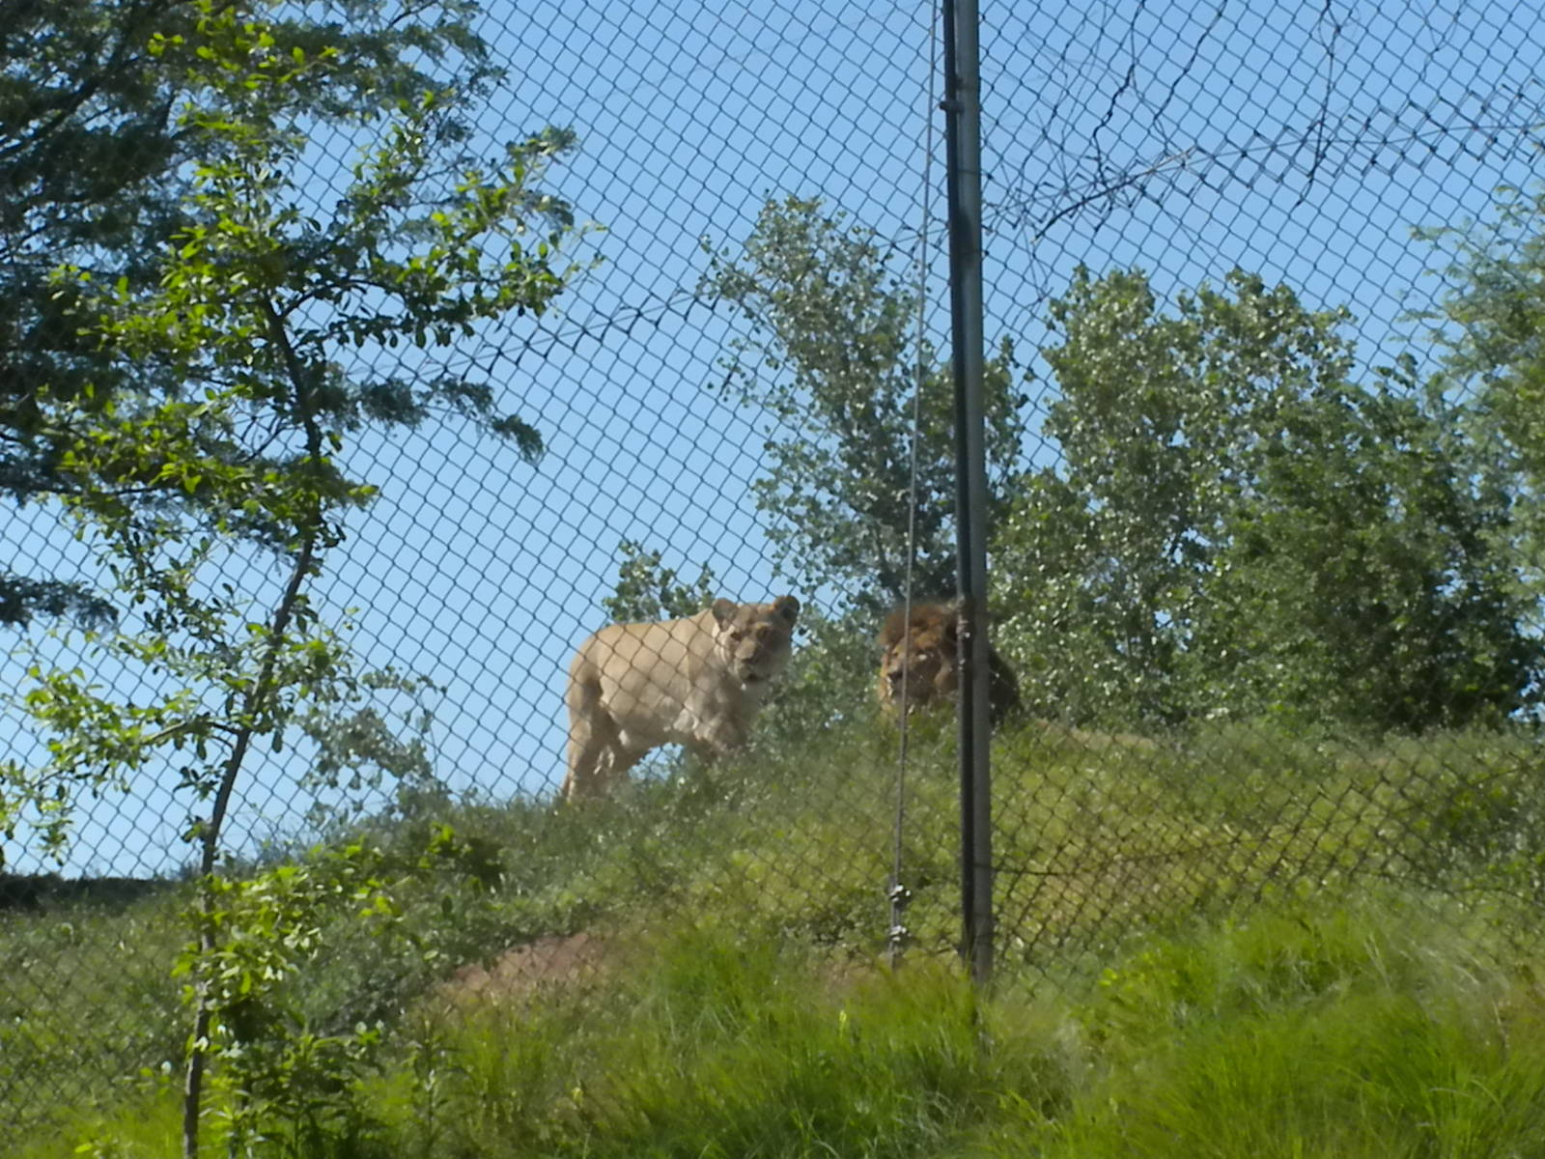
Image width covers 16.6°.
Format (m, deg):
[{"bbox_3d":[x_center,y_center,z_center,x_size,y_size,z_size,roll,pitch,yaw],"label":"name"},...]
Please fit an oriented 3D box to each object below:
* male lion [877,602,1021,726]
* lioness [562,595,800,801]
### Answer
[{"bbox_3d":[0.880,0.550,25.200,0.720,0.920,1.750,-5,-9,35],"label":"male lion"},{"bbox_3d":[-0.410,0.600,24.200,0.500,1.060,1.500,6,-9,-42],"label":"lioness"}]

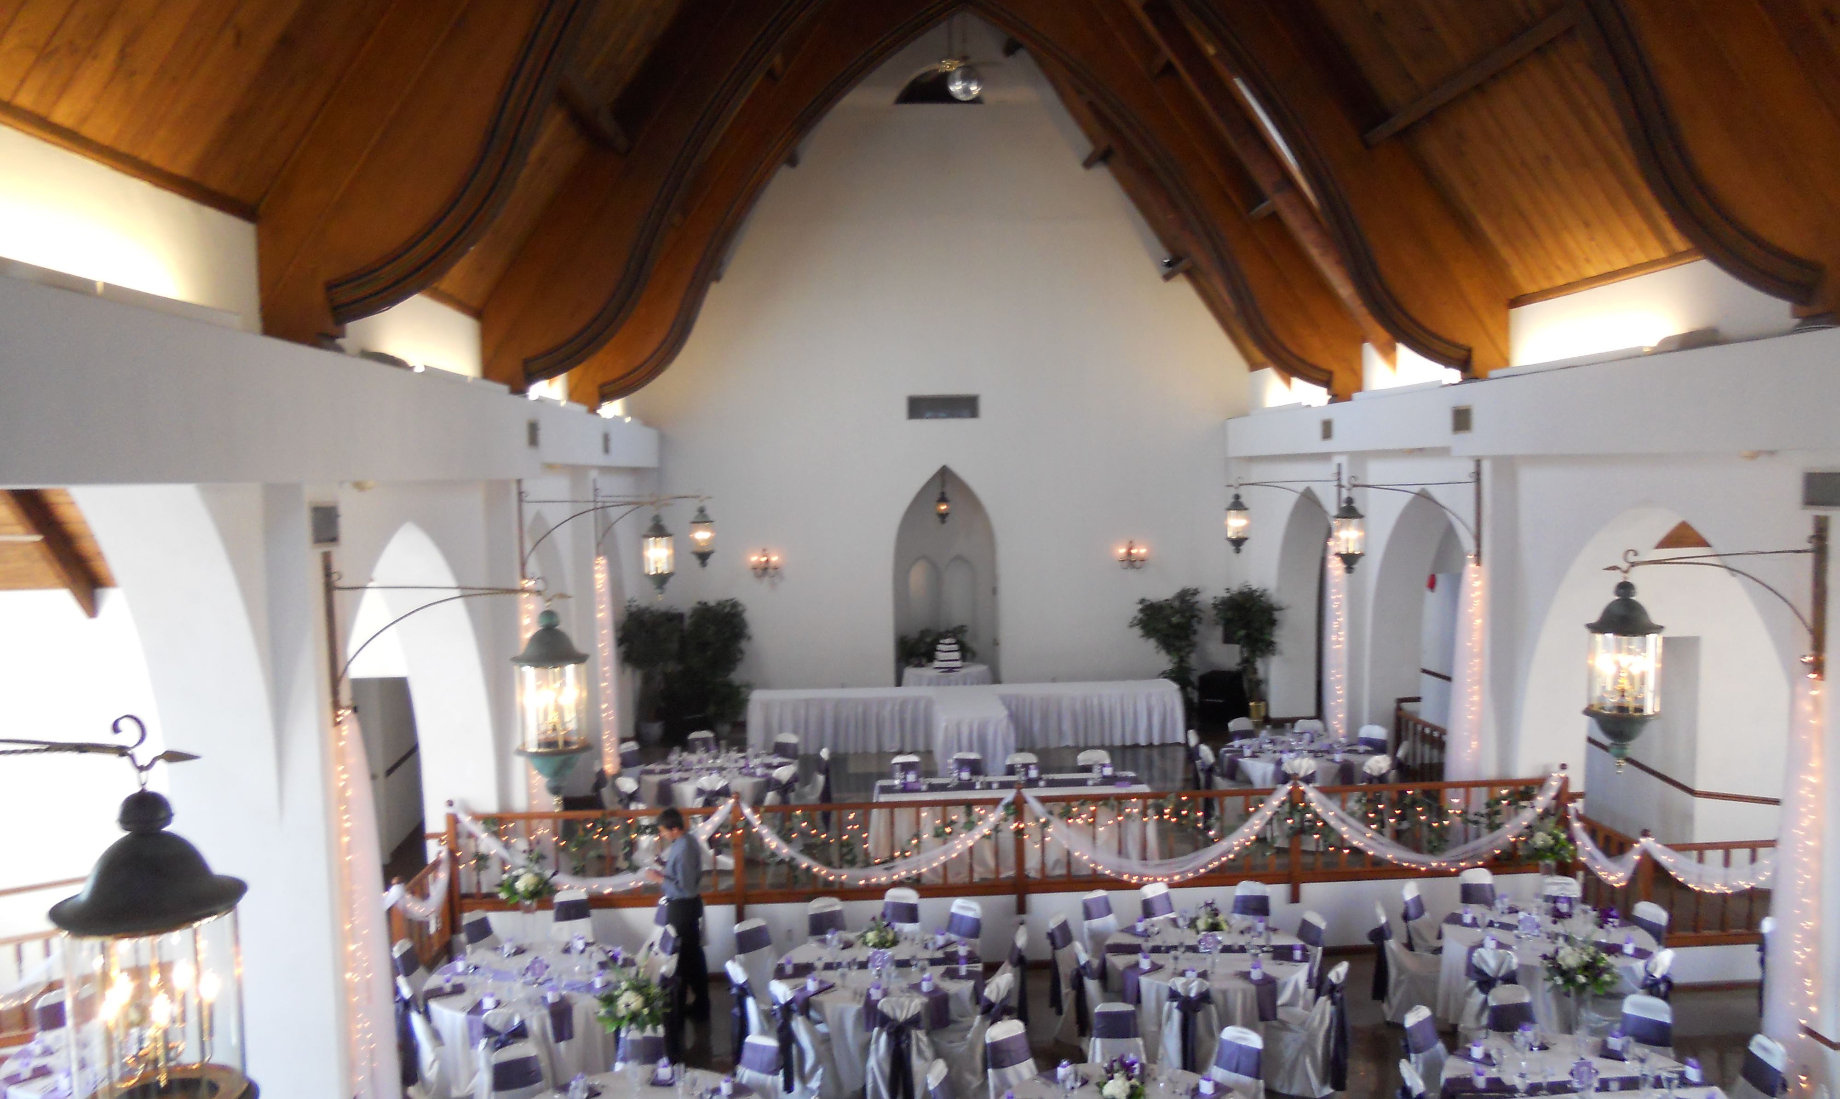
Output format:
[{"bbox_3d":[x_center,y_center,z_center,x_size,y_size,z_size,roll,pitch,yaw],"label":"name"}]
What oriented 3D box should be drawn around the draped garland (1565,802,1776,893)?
[{"bbox_3d":[6.779,2.685,12.906,1.450,0.590,1.050,-1,3,-2],"label":"draped garland"}]

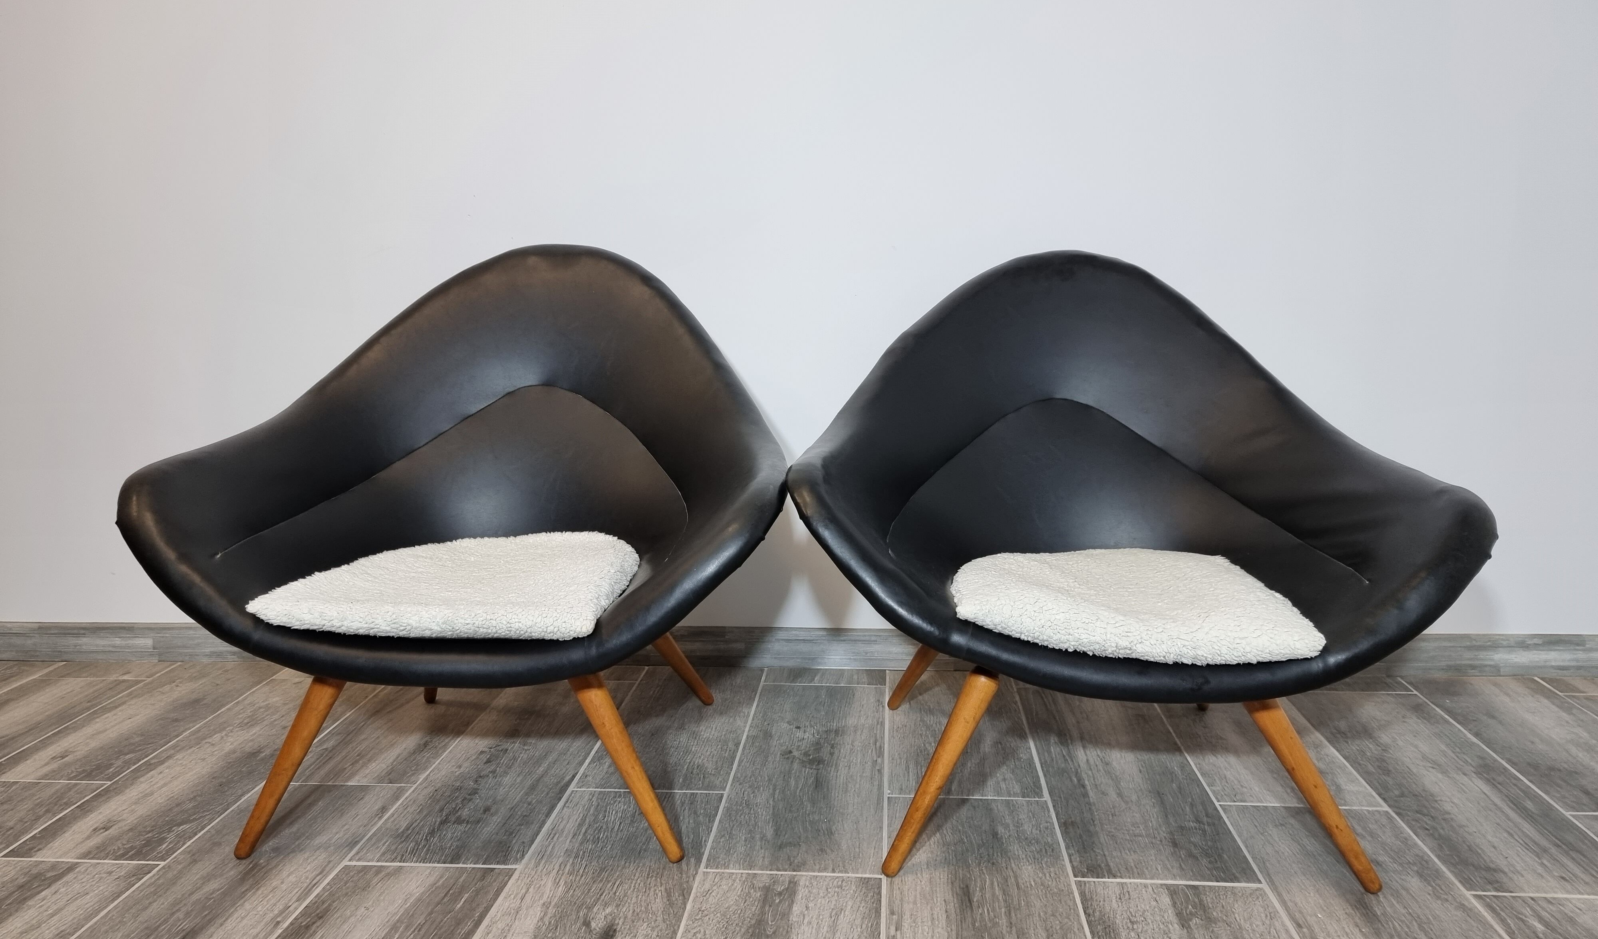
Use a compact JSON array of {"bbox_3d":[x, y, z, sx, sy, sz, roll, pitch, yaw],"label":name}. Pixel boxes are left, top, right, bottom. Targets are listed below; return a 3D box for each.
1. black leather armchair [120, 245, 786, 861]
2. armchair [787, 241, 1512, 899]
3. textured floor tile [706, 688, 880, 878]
[{"bbox_3d":[-0.391,0.060,1.469,0.795,0.704,0.627,0,10,4],"label":"black leather armchair"},{"bbox_3d":[0.377,0.067,1.402,0.787,0.689,0.627,0,10,7],"label":"armchair"},{"bbox_3d":[0.014,0.407,1.521,0.207,0.010,0.574,0,10,5],"label":"textured floor tile"}]

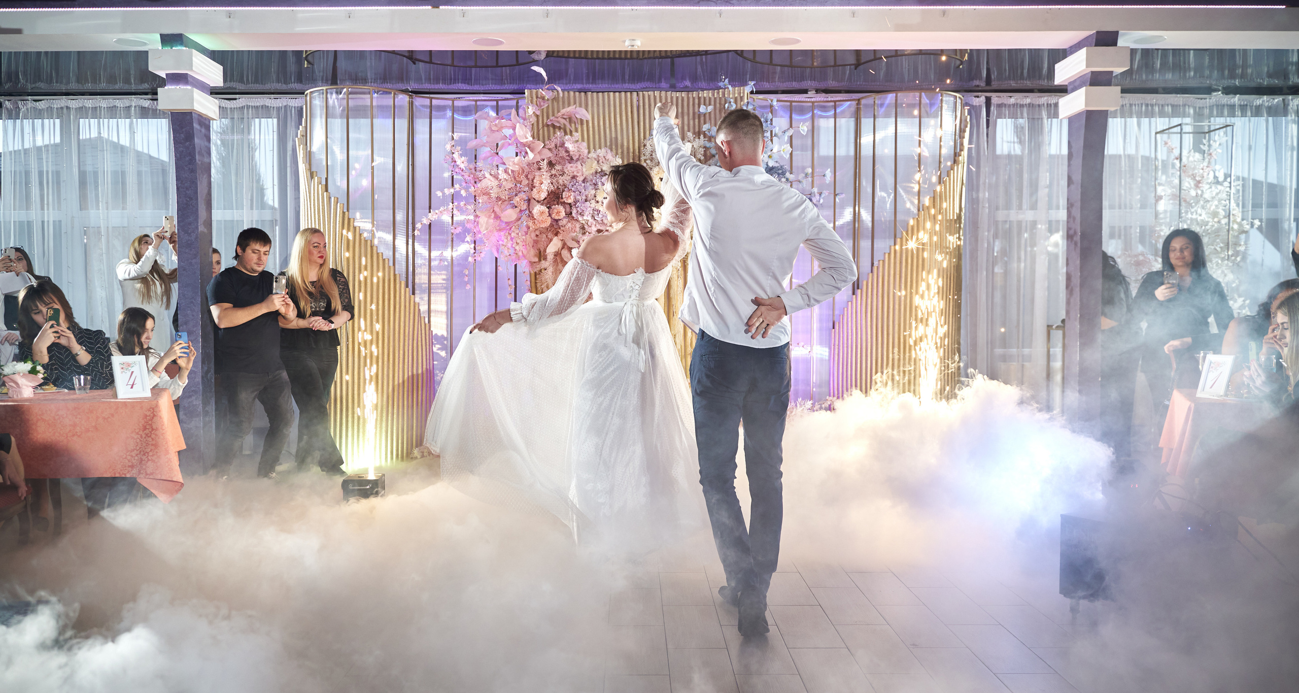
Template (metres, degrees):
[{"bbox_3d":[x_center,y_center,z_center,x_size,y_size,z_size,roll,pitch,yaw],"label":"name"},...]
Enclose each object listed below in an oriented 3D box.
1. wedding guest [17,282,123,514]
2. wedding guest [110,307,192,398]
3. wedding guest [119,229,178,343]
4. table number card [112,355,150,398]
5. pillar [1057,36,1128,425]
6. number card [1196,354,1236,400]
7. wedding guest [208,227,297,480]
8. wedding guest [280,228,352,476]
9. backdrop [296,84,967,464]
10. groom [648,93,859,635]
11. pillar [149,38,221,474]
[{"bbox_3d":[-2.977,0.311,5.170,0.520,1.290,0.720,-1,2,-28],"label":"wedding guest"},{"bbox_3d":[-2.678,0.357,5.426,0.700,1.180,0.430,1,2,32],"label":"wedding guest"},{"bbox_3d":[-3.636,0.017,7.352,0.520,1.740,0.460,1,2,38],"label":"wedding guest"},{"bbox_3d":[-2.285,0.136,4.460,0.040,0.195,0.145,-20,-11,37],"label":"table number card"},{"bbox_3d":[2.911,-0.551,6.689,0.280,2.880,0.460,0,2,0],"label":"pillar"},{"bbox_3d":[2.443,0.134,4.360,0.040,0.195,0.145,17,-3,-17],"label":"number card"},{"bbox_3d":[-2.608,0.058,6.618,0.500,1.700,0.450,-2,3,-42],"label":"wedding guest"},{"bbox_3d":[-2.241,0.052,6.773,0.480,1.700,0.380,-1,2,-32],"label":"wedding guest"},{"bbox_3d":[-0.133,-0.483,7.337,4.780,2.720,0.660,0,2,1],"label":"backdrop"},{"bbox_3d":[0.377,0.070,3.660,0.690,1.850,0.530,0,2,-7],"label":"groom"},{"bbox_3d":[-3.029,-0.531,6.602,0.280,2.880,0.460,0,2,0],"label":"pillar"}]

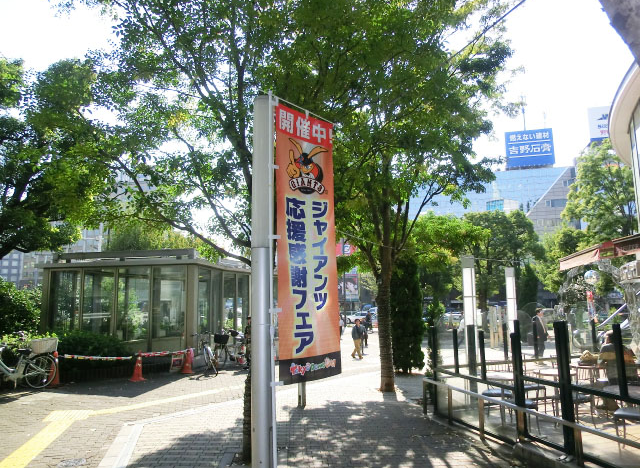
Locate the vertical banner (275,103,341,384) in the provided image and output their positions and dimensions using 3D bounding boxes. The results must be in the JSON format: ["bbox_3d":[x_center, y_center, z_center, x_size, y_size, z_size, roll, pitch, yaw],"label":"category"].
[{"bbox_3d":[-0.070,0.048,3.010,0.040,1.800,0.590,-9,-11,42],"label":"vertical banner"}]

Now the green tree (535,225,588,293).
[{"bbox_3d":[17.961,3.281,33.000,4.300,7.778,4.300,-1,-8,0],"label":"green tree"}]

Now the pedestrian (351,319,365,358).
[{"bbox_3d":[1.632,4.576,19.313,0.500,1.680,0.450,4,-10,-30],"label":"pedestrian"}]

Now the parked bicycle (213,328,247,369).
[{"bbox_3d":[-2.547,3.239,12.700,0.550,1.030,1.680,-3,-8,11],"label":"parked bicycle"}]

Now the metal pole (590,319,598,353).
[{"bbox_3d":[5.373,1.993,8.700,0.090,0.643,0.090,-1,-8,0],"label":"metal pole"}]

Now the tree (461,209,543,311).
[{"bbox_3d":[11.264,2.382,28.000,5.600,7.872,5.400,-1,-8,0],"label":"tree"}]

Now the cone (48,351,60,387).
[{"bbox_3d":[-5.375,2.734,9.000,0.370,0.700,0.370,-1,-8,0],"label":"cone"}]

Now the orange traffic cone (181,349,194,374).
[{"bbox_3d":[-3.704,3.565,12.450,0.370,0.700,0.370,-1,-8,0],"label":"orange traffic cone"}]

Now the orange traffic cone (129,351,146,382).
[{"bbox_3d":[-4.234,3.073,10.350,0.380,0.700,0.380,-1,-8,0],"label":"orange traffic cone"}]

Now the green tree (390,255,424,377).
[{"bbox_3d":[2.524,2.312,12.800,0.930,3.337,0.930,-1,-8,0],"label":"green tree"}]

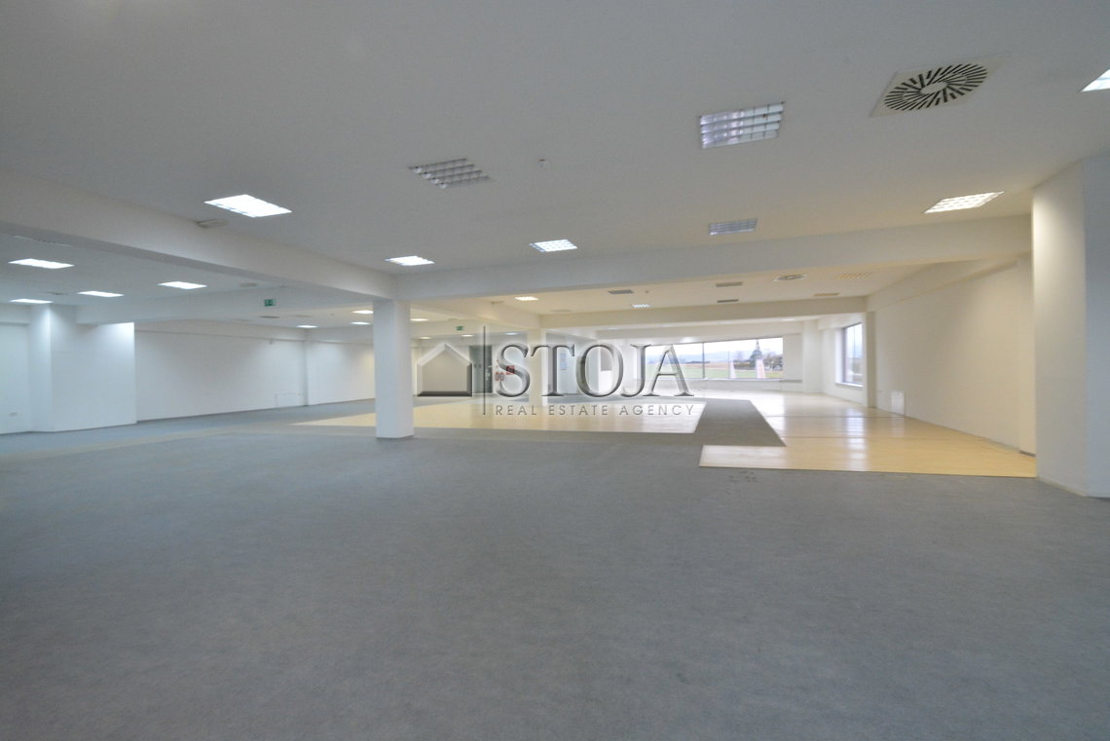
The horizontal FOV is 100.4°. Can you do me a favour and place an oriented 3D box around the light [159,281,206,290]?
[{"bbox_3d":[-8.110,-1.860,10.095,0.600,0.060,0.600,-1,1,19],"label":"light"}]

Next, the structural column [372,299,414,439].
[{"bbox_3d":[-3.468,-0.020,9.975,0.550,2.880,0.530,-1,1,19],"label":"structural column"}]

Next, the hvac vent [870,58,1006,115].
[{"bbox_3d":[2.700,-2.030,3.317,0.600,0.050,0.600,-1,1,19],"label":"hvac vent"}]

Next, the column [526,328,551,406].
[{"bbox_3d":[-0.661,-0.154,17.287,0.528,2.818,0.547,-1,1,19],"label":"column"}]

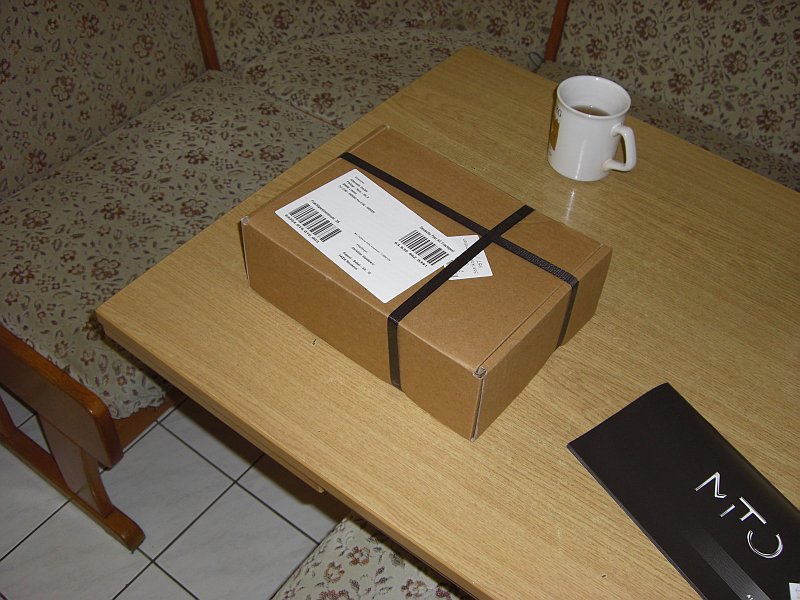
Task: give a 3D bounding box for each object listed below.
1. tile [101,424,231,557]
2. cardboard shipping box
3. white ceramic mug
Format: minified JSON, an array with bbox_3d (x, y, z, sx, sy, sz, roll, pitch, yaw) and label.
[{"bbox_3d":[-0.433,0.338,1.559,0.200,0.010,0.200,30,52,22],"label":"tile"},{"bbox_3d":[0.024,-0.031,0.839,0.274,0.090,0.203,33,53,24],"label":"cardboard shipping box"},{"bbox_3d":[0.222,-0.187,1.000,0.108,0.094,0.083,37,54,26],"label":"white ceramic mug"}]

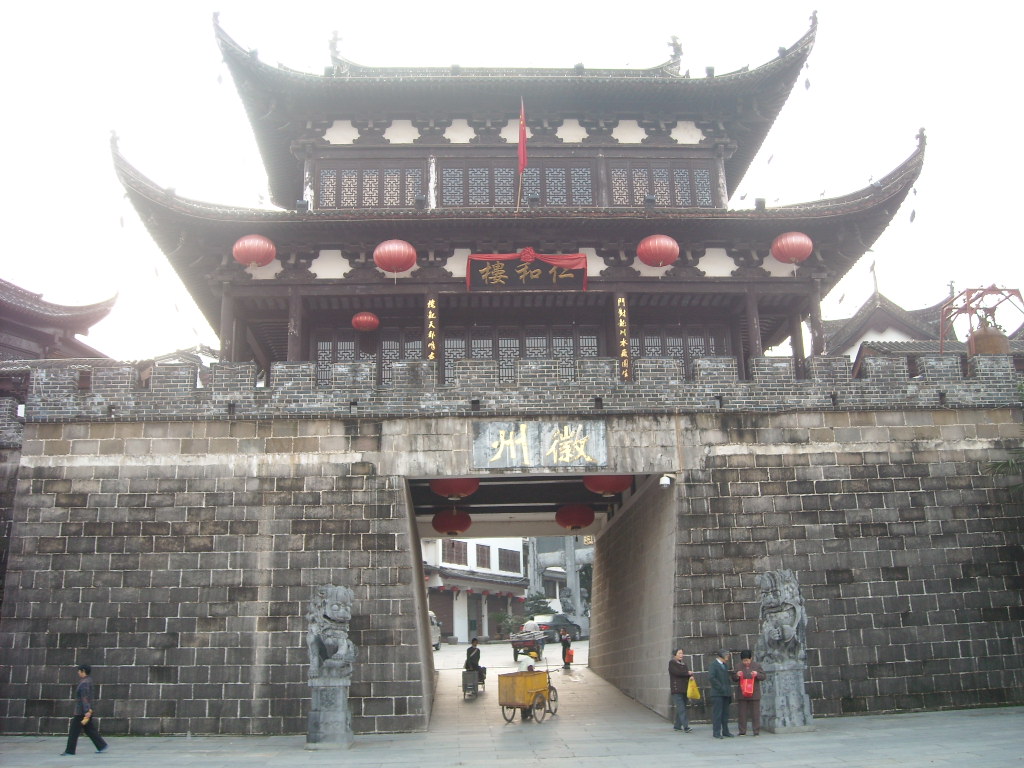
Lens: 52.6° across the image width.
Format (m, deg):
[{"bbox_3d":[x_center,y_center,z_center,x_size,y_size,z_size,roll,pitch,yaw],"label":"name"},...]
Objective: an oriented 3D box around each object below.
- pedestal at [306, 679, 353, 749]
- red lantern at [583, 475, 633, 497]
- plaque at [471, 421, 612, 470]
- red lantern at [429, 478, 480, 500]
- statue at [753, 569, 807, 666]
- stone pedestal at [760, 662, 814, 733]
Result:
[{"bbox_3d":[-3.421,6.178,19.404,0.860,1.250,0.840,-1,-16,-3],"label":"pedestal"},{"bbox_3d":[2.559,2.515,27.411,1.330,0.880,1.330,0,-15,-4],"label":"red lantern"},{"bbox_3d":[0.682,1.485,25.359,3.300,1.200,0.120,-1,-16,-3],"label":"plaque"},{"bbox_3d":[-1.500,2.577,27.141,1.330,0.880,1.330,0,-15,-4],"label":"red lantern"},{"bbox_3d":[5.428,4.742,21.001,0.860,1.900,0.880,-3,-16,5],"label":"statue"},{"bbox_3d":[5.494,6.365,21.028,0.920,1.319,0.920,3,-16,-14],"label":"stone pedestal"}]

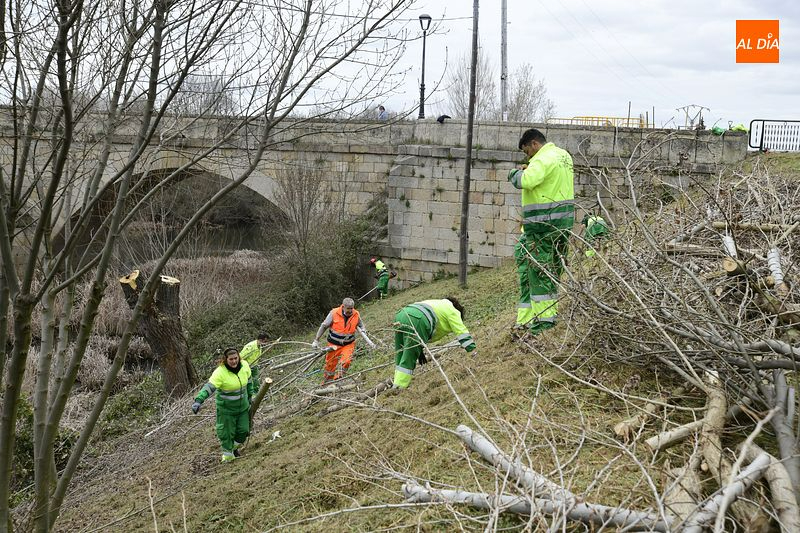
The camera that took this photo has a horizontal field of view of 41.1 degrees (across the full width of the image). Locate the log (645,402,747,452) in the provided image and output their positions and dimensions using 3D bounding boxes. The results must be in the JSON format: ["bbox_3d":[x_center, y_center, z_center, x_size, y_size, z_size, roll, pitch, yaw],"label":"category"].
[{"bbox_3d":[1.298,0.685,4.625,0.563,0.065,0.065,-17,16,-26],"label":"log"}]

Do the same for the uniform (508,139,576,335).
[{"bbox_3d":[1.154,-0.237,8.700,0.460,1.520,0.530,6,10,31],"label":"uniform"}]

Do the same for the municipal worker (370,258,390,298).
[{"bbox_3d":[-0.722,0.437,40.500,0.700,1.580,0.560,2,9,5],"label":"municipal worker"}]

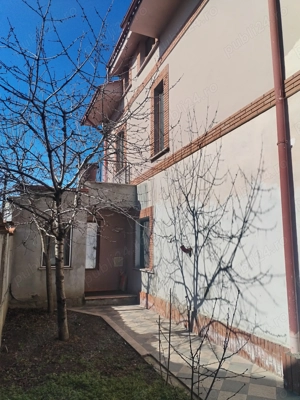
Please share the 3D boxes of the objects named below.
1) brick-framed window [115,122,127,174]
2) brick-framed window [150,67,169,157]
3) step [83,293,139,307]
[{"bbox_3d":[-1.098,-1.993,11.762,0.220,1.777,1.549,4,-10,-21],"label":"brick-framed window"},{"bbox_3d":[0.308,-2.320,8.247,0.220,2.282,1.247,4,-10,-21],"label":"brick-framed window"},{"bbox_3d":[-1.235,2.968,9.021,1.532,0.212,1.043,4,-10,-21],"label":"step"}]

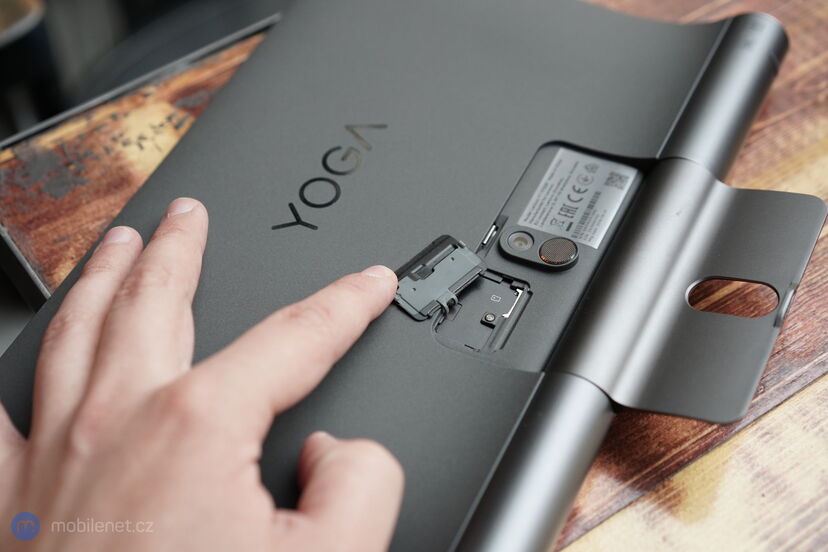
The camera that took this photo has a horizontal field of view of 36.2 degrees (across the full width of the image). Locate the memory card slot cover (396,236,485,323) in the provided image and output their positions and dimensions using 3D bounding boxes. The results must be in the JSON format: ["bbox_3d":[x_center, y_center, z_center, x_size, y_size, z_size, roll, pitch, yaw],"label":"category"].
[{"bbox_3d":[0.006,0.000,0.380,0.018,0.003,0.029,36,63,29],"label":"memory card slot cover"}]

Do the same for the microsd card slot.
[{"bbox_3d":[0.022,0.010,0.376,0.020,0.003,0.026,19,56,20],"label":"microsd card slot"}]

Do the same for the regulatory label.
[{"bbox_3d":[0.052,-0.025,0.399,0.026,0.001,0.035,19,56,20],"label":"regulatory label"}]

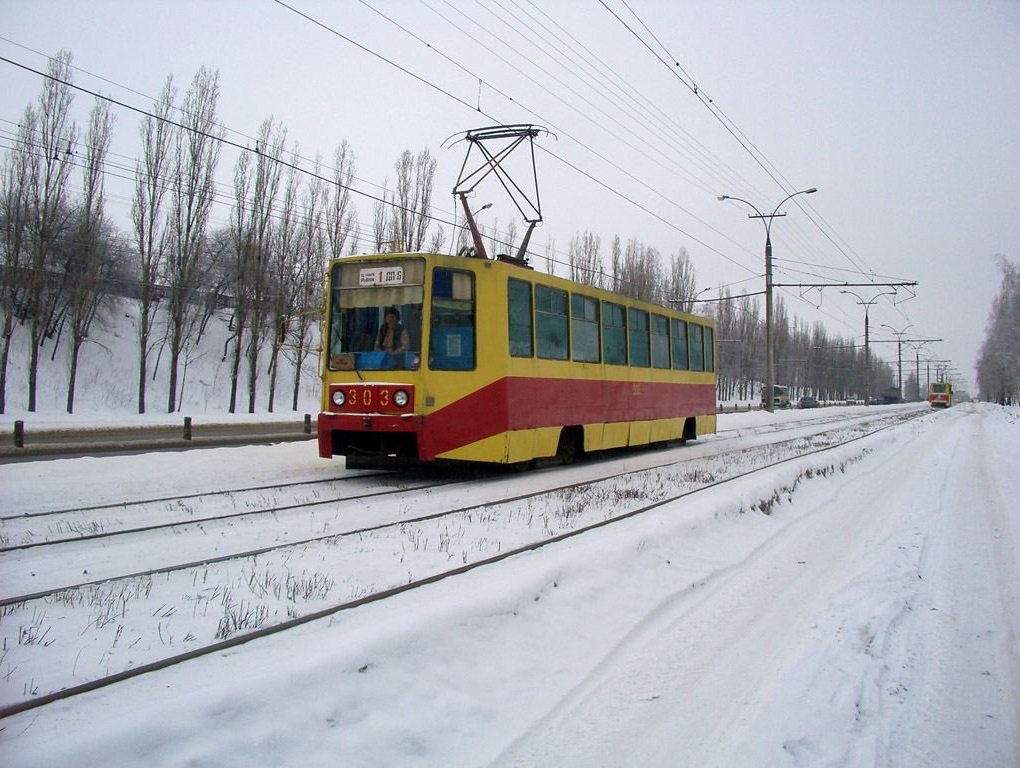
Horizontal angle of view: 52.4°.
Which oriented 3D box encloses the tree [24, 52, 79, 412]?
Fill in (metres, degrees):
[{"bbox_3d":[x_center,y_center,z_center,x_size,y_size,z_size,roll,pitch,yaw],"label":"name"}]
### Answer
[{"bbox_3d":[-23.396,-7.752,52.718,2.610,18.460,2.610,1,-1,-24],"label":"tree"}]

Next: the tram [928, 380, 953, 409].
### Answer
[{"bbox_3d":[54.364,1.476,130.600,2.550,3.000,14.600,0,-1,24],"label":"tram"}]

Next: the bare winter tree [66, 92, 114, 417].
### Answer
[{"bbox_3d":[-22.327,-6.810,54.975,2.420,16.700,2.420,1,-1,-22],"label":"bare winter tree"}]

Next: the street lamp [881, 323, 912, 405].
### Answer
[{"bbox_3d":[56.960,-2.892,152.000,4.600,11.700,0.500,0,-1,24],"label":"street lamp"}]

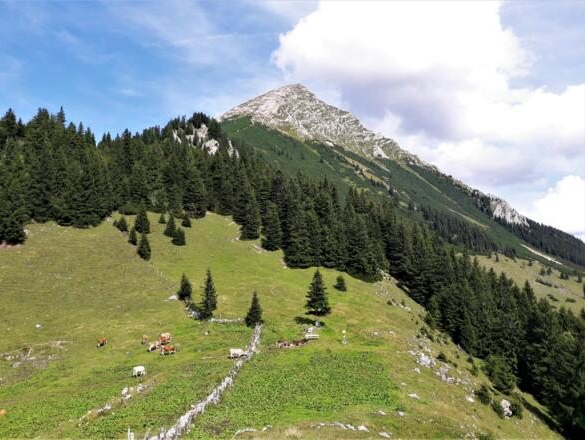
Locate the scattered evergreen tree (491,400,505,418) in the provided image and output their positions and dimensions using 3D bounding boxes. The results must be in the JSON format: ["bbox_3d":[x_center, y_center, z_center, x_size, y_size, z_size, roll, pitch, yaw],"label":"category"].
[{"bbox_3d":[22.972,21.158,53.000,1.507,2.010,1.507,0,-3,0],"label":"scattered evergreen tree"}]

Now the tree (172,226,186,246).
[{"bbox_3d":[-28.760,4.300,120.000,3.410,4.800,3.410,0,0,0],"label":"tree"}]

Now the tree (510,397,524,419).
[{"bbox_3d":[26.900,22.540,57.000,1.680,2.700,1.680,0,0,0],"label":"tree"}]

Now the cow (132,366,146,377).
[{"bbox_3d":[-19.376,19.174,60.000,2.100,1.380,0.750,3,-4,-41],"label":"cow"}]

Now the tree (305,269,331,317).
[{"bbox_3d":[4.670,13.180,86.000,4.620,8.610,4.620,0,0,0],"label":"tree"}]

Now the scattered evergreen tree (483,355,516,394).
[{"bbox_3d":[27.510,20.540,63.000,4.180,5.240,4.180,0,0,0],"label":"scattered evergreen tree"}]

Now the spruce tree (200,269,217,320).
[{"bbox_3d":[-13.114,11.810,75.000,2.686,7.979,2.686,0,-3,0],"label":"spruce tree"}]

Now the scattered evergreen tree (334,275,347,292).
[{"bbox_3d":[9.195,12.087,90.000,2.654,3.318,2.654,0,-3,0],"label":"scattered evergreen tree"}]

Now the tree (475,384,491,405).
[{"bbox_3d":[22.532,20.645,56.000,1.888,2.359,1.888,0,-3,0],"label":"tree"}]

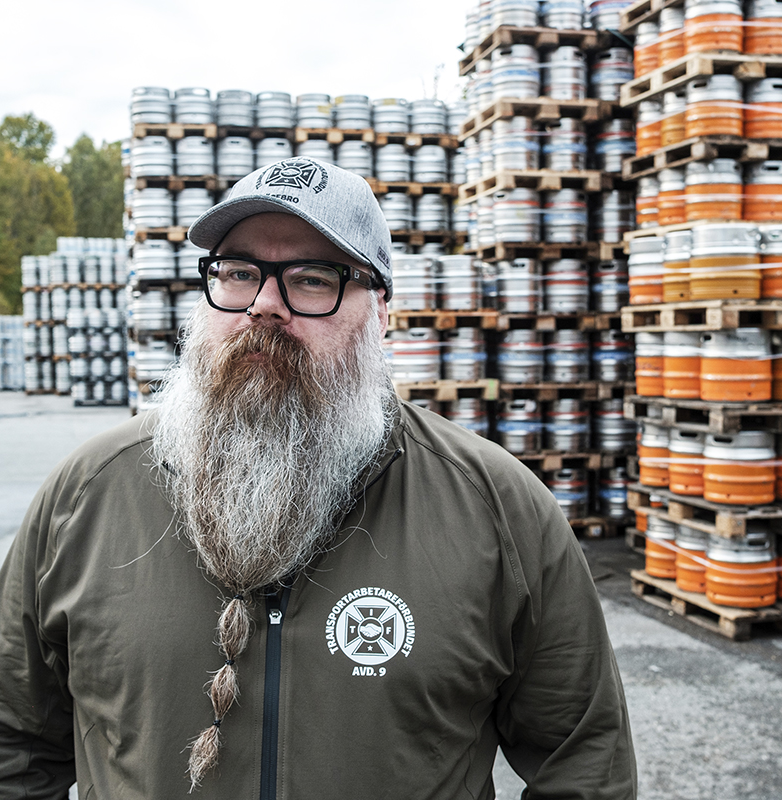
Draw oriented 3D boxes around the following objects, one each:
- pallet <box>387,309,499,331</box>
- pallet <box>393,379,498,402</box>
[{"bbox_3d":[0.280,-0.630,9.400,0.800,0.144,1.200,-1,3,-14],"label":"pallet"},{"bbox_3d":[0.280,-0.100,9.420,0.800,0.144,1.200,-1,3,-14],"label":"pallet"}]

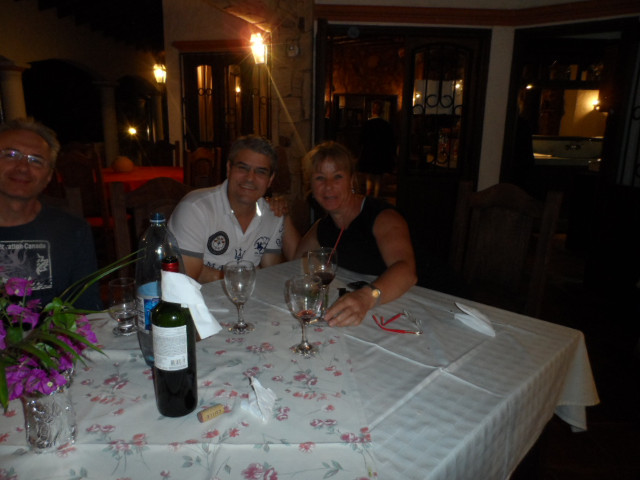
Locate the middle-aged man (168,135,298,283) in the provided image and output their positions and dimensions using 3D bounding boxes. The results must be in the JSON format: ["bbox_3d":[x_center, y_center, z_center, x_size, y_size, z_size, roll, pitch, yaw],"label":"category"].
[{"bbox_3d":[-0.335,0.244,1.720,0.560,1.271,0.750,-5,13,-26],"label":"middle-aged man"}]

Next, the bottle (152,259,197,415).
[{"bbox_3d":[-0.278,0.181,0.848,0.076,0.300,0.076,1,12,0],"label":"bottle"}]

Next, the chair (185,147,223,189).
[{"bbox_3d":[-1.380,-0.526,5.176,0.480,1.100,0.520,-5,14,-26],"label":"chair"}]

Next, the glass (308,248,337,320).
[{"bbox_3d":[0.009,0.128,1.250,0.081,0.206,0.081,1,12,0],"label":"glass"}]

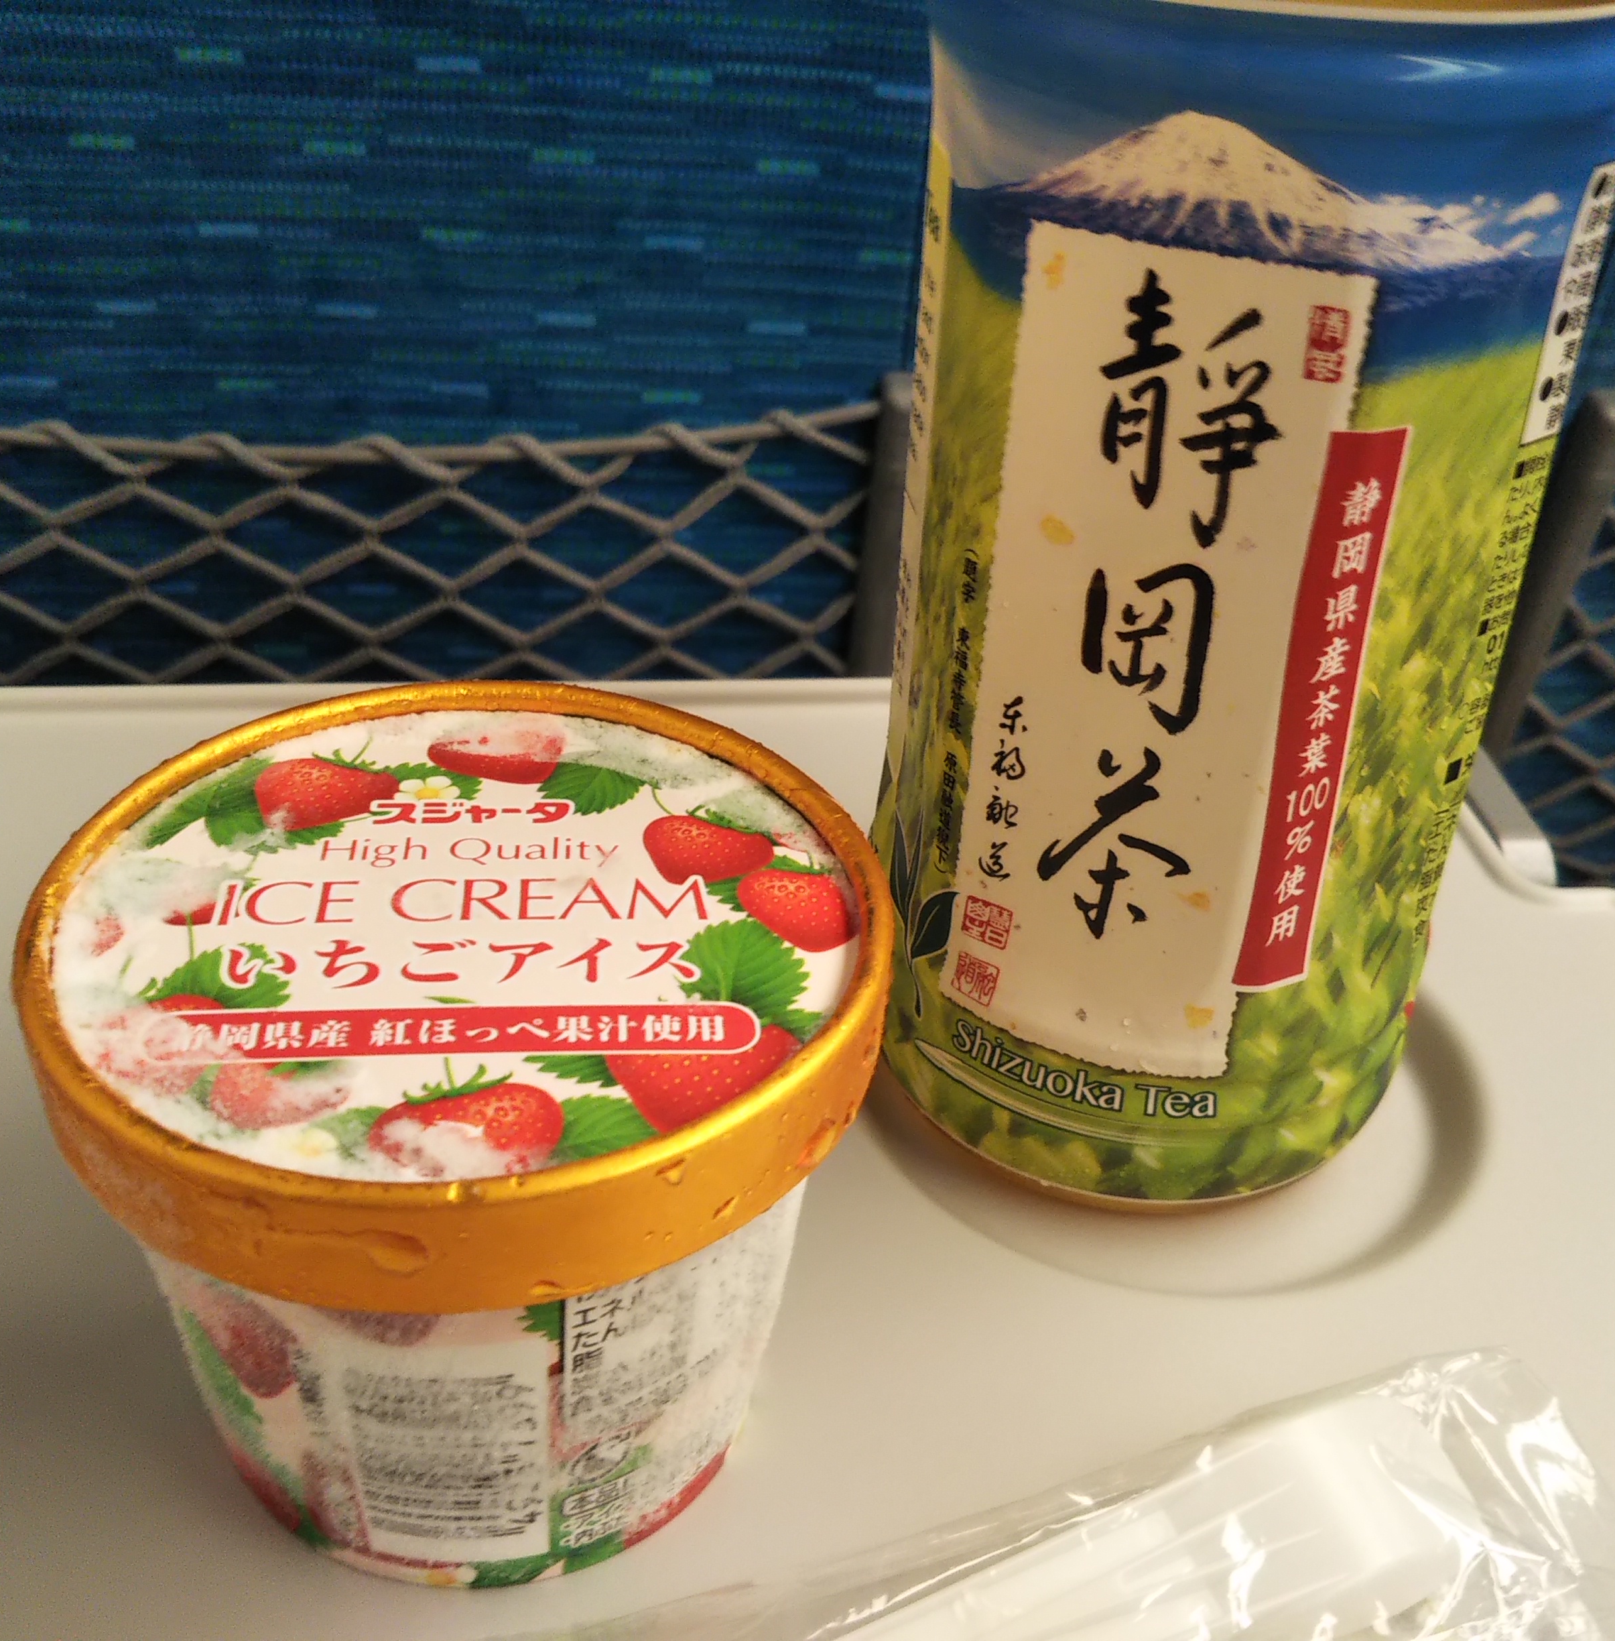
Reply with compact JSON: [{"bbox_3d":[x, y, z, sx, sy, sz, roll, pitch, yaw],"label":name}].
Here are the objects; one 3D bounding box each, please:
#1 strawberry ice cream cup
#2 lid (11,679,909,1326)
[{"bbox_3d":[-0.031,0.031,0.183,0.075,0.059,0.075,0,33,-5],"label":"strawberry ice cream cup"},{"bbox_3d":[-0.030,0.011,0.171,0.075,0.012,0.075,0,33,-5],"label":"lid"}]

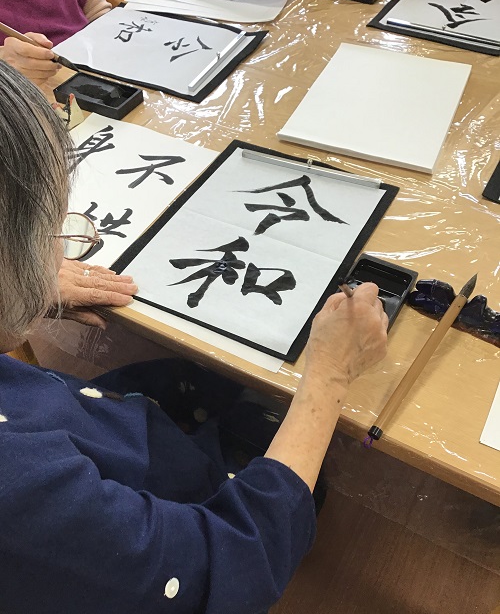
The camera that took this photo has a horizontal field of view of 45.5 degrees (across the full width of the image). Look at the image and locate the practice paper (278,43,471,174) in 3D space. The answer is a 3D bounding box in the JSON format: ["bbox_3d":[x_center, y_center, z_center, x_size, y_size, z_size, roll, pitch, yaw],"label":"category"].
[{"bbox_3d":[0.222,-0.350,1.014,0.243,0.012,0.334,17,51,16],"label":"practice paper"}]

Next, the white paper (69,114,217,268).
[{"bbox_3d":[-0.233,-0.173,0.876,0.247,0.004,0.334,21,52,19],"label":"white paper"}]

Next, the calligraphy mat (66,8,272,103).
[{"bbox_3d":[-0.185,-0.517,1.170,0.362,0.014,0.275,24,53,21],"label":"calligraphy mat"}]

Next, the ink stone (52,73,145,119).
[{"bbox_3d":[-0.261,-0.367,1.037,0.138,0.019,0.073,21,52,19],"label":"ink stone"}]

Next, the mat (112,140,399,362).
[{"bbox_3d":[0.011,-0.099,0.802,0.243,0.004,0.334,21,52,19],"label":"mat"}]

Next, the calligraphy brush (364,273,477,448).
[{"bbox_3d":[0.193,0.049,0.648,0.015,0.015,0.268,28,59,23],"label":"calligraphy brush"}]

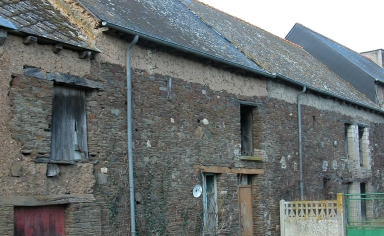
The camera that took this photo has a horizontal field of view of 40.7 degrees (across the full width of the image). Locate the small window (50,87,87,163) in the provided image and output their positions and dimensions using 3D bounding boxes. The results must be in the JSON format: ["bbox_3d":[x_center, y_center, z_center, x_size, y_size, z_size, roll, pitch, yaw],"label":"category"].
[{"bbox_3d":[-2.495,0.120,10.677,0.050,1.471,0.864,-9,-12,41],"label":"small window"}]

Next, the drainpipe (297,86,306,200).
[{"bbox_3d":[3.745,1.364,17.356,0.260,4.902,0.110,-9,-12,41],"label":"drainpipe"}]

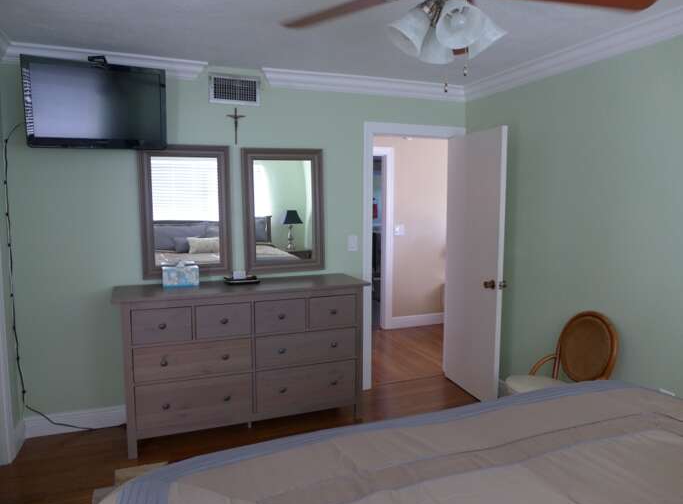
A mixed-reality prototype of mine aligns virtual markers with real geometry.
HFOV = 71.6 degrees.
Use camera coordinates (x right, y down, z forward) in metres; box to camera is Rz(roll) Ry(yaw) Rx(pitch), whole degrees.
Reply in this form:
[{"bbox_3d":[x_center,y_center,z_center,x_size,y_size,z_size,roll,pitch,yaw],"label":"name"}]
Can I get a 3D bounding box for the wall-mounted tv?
[{"bbox_3d":[-1.426,-0.862,2.794,0.756,0.480,0.080,-9,25,-38],"label":"wall-mounted tv"}]

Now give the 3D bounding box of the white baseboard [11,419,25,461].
[{"bbox_3d":[-1.981,1.146,2.894,0.018,0.135,0.270,-2,7,-20],"label":"white baseboard"}]

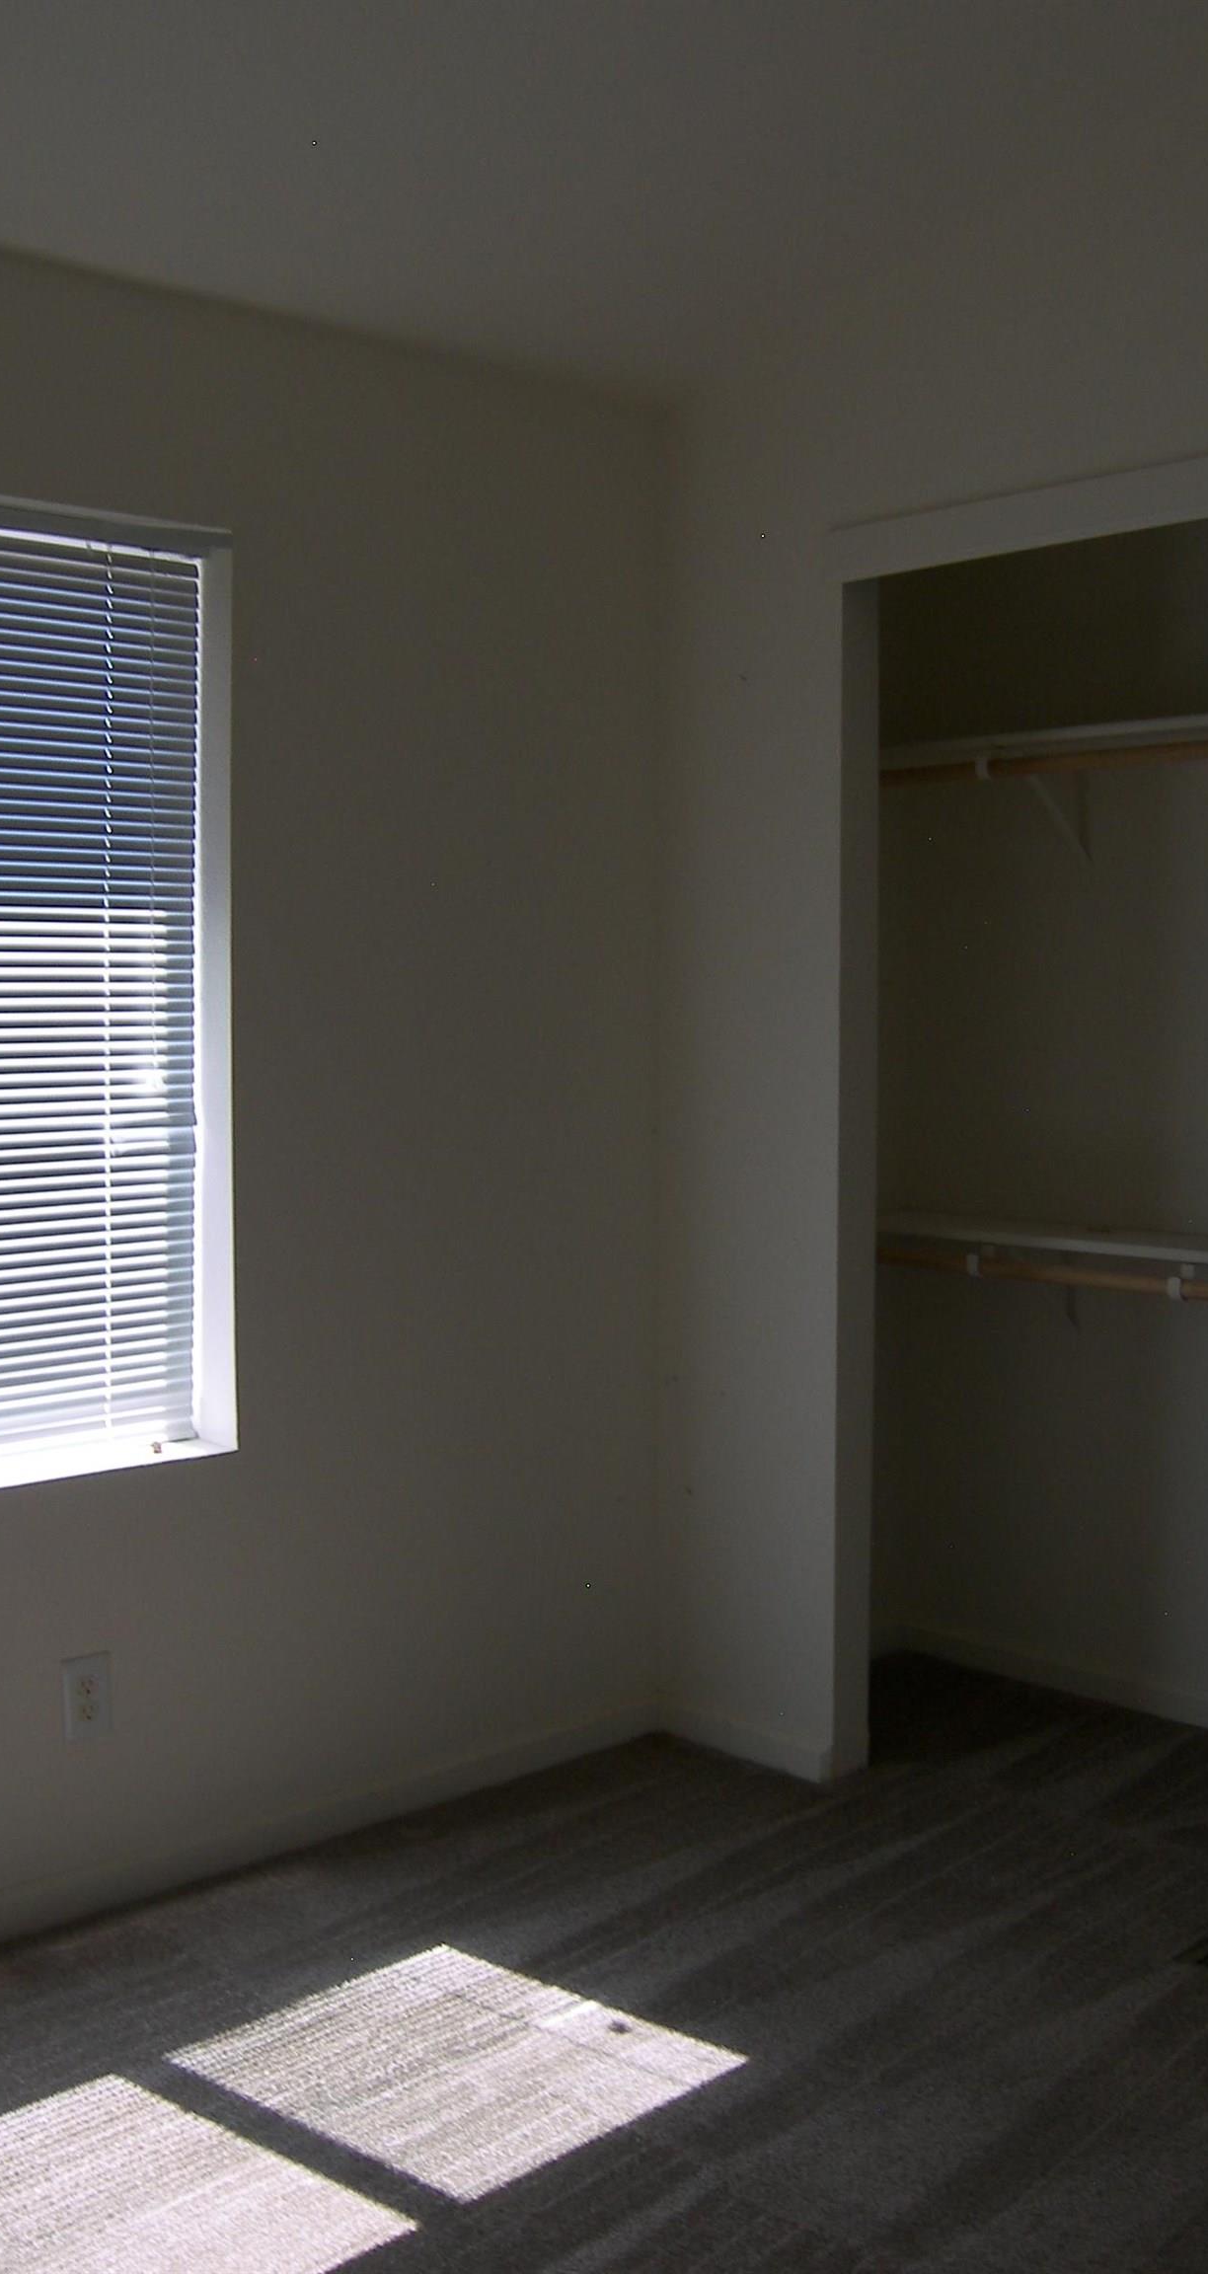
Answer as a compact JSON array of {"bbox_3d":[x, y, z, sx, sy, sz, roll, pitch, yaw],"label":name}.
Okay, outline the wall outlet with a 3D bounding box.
[{"bbox_3d":[-0.735,0.802,3.005,0.075,0.117,0.010,-3,5,-44],"label":"wall outlet"}]

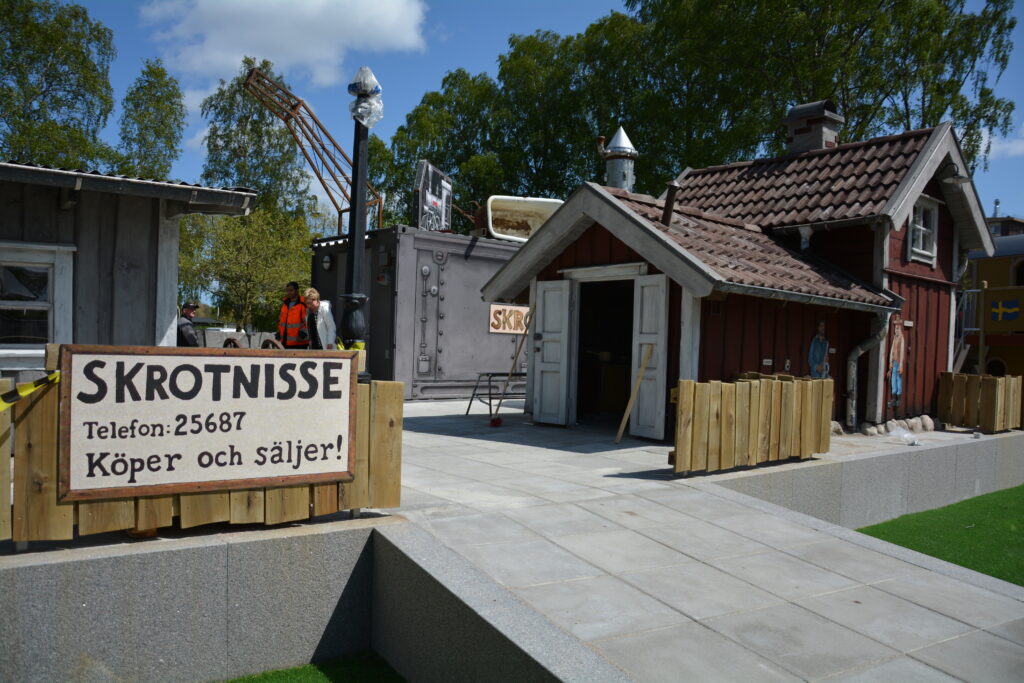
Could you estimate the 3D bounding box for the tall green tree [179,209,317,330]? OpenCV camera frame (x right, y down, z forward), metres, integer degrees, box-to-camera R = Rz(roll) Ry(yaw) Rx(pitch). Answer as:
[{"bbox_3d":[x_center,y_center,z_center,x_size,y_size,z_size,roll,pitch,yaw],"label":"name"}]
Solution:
[{"bbox_3d":[-8.904,-1.922,25.999,4.800,5.159,4.800,2,0,0],"label":"tall green tree"}]

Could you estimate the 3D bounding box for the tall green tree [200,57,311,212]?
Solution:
[{"bbox_3d":[-13.101,-7.159,39.997,6.000,15.360,6.000,2,0,0],"label":"tall green tree"}]

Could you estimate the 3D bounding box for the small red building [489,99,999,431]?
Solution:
[{"bbox_3d":[3.327,-1.384,11.255,7.411,4.840,4.480,2,0,-40],"label":"small red building"}]

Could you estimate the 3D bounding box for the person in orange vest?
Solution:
[{"bbox_3d":[-3.467,-0.058,12.100,0.540,1.776,0.360,2,0,9],"label":"person in orange vest"}]

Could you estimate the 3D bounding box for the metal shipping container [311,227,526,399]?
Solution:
[{"bbox_3d":[-0.294,-0.370,14.217,6.060,2.590,2.440,2,0,-43],"label":"metal shipping container"}]

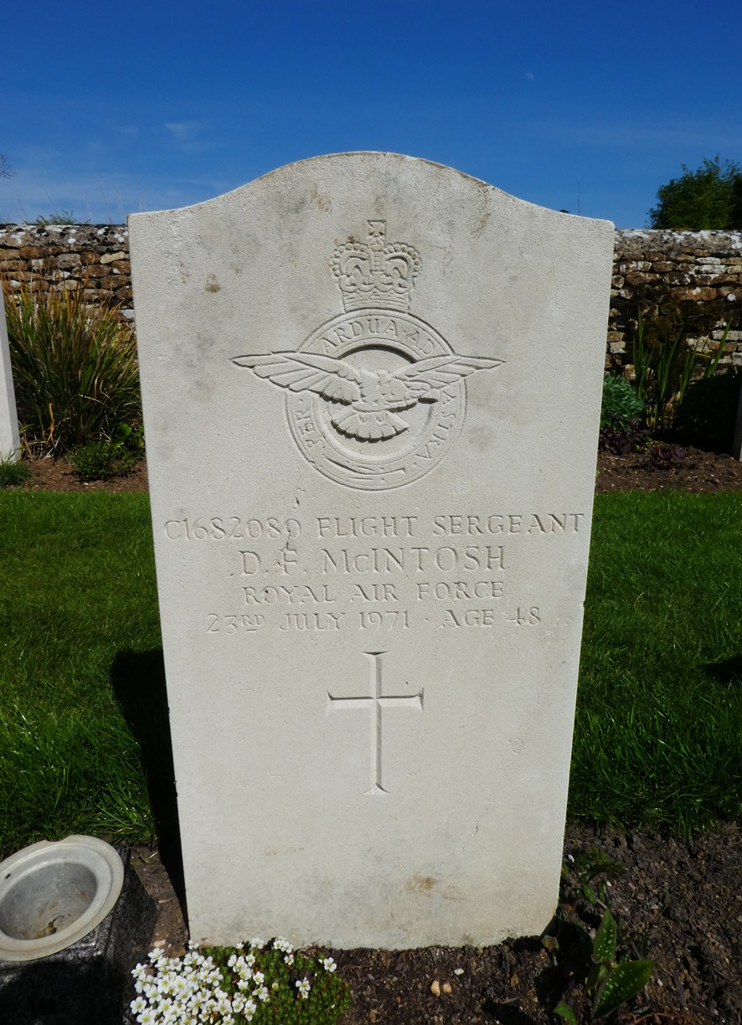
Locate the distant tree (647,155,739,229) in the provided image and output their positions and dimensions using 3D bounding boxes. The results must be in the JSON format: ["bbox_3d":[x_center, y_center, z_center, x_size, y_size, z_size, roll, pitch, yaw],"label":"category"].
[{"bbox_3d":[9.400,-7.550,20.700,3.400,5.000,3.300,0,15,0],"label":"distant tree"}]

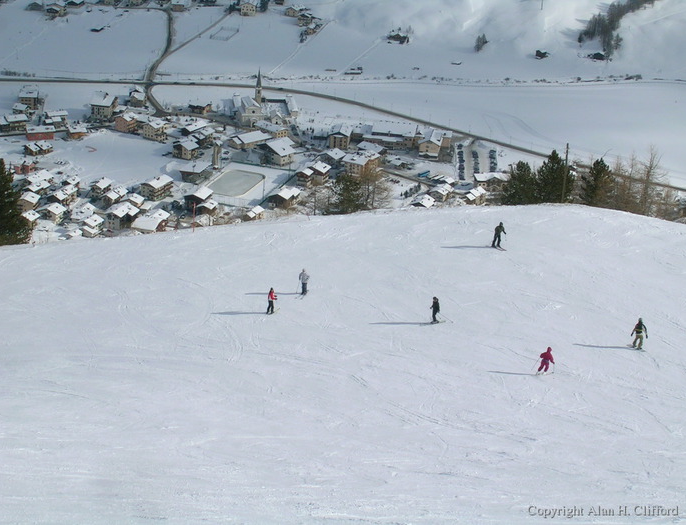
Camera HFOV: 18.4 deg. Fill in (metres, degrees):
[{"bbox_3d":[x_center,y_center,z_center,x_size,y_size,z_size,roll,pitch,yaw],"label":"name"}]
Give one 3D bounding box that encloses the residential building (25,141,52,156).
[{"bbox_3d":[-217.010,-81.830,1509.560,17.010,6.600,14.240,-19,31,-42],"label":"residential building"}]

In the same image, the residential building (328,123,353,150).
[{"bbox_3d":[-1.750,-96.300,1625.410,16.360,13.880,24.000,5,19,4],"label":"residential building"}]

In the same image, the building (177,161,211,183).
[{"bbox_3d":[-101.910,-63.080,1477.140,14.200,7.500,22.000,9,24,14],"label":"building"}]

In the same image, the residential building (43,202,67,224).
[{"bbox_3d":[-190.600,-32.330,1391.010,15.490,10.100,12.320,12,25,21],"label":"residential building"}]

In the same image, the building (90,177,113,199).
[{"bbox_3d":[-167.980,-51.660,1474.700,10.300,9.980,18.460,8,20,12],"label":"building"}]

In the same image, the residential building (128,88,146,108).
[{"bbox_3d":[-162.740,-129.430,1681.960,9.500,11.500,11.000,13,21,26],"label":"residential building"}]

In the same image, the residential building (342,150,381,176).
[{"bbox_3d":[12.690,-69.920,1514.150,18.300,12.000,20.000,14,22,29],"label":"residential building"}]

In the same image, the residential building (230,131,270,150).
[{"bbox_3d":[-72.040,-93.150,1612.610,30.610,8.050,12.760,-15,27,-42],"label":"residential building"}]

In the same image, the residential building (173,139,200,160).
[{"bbox_3d":[-111.420,-80.570,1513.320,14.960,10.680,11.990,18,27,31],"label":"residential building"}]

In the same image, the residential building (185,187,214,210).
[{"bbox_3d":[-96.940,-43.450,1427.430,14.410,10.500,16.530,10,24,16],"label":"residential building"}]

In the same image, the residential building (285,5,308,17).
[{"bbox_3d":[-42.110,-226.330,1907.180,12.000,8.300,14.000,13,21,26],"label":"residential building"}]

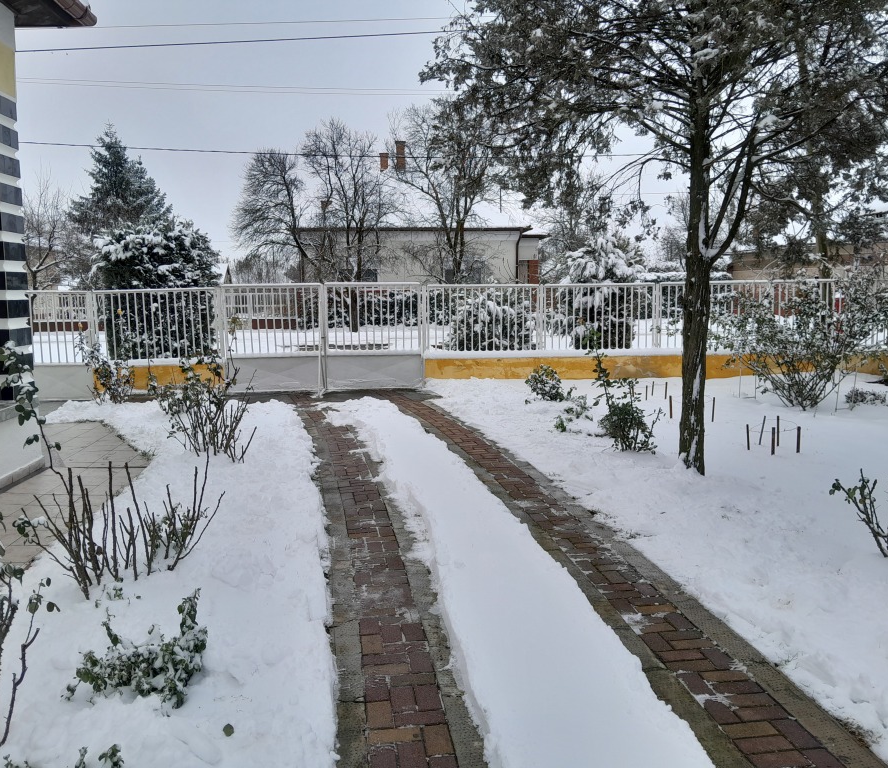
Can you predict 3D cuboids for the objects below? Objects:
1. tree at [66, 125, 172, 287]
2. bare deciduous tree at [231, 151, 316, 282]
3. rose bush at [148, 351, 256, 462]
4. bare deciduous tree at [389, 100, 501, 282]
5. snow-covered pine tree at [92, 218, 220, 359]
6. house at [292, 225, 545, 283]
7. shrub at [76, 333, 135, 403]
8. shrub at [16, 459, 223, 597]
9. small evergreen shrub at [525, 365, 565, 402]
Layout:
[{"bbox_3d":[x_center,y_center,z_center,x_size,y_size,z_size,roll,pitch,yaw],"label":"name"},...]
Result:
[{"bbox_3d":[-13.484,-6.331,31.958,4.493,8.617,4.600,-1,7,-5],"label":"tree"},{"bbox_3d":[-6.118,-4.980,27.598,3.086,6.607,3.000,-1,7,-5],"label":"bare deciduous tree"},{"bbox_3d":[-2.186,0.154,6.960,0.909,0.915,0.800,-1,7,-5],"label":"rose bush"},{"bbox_3d":[0.018,-5.998,27.995,4.077,8.342,3.800,-1,7,-5],"label":"bare deciduous tree"},{"bbox_3d":[-5.382,-1.630,14.398,2.397,2.881,2.300,-1,7,-5],"label":"snow-covered pine tree"},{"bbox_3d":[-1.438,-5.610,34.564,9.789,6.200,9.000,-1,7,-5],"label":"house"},{"bbox_3d":[-4.460,-0.225,10.134,0.726,0.906,0.650,-1,7,-5],"label":"shrub"},{"bbox_3d":[-1.681,0.696,3.984,1.014,0.630,0.600,-1,7,-5],"label":"shrub"},{"bbox_3d":[1.194,-0.016,8.960,0.443,0.423,0.450,-1,7,-5],"label":"small evergreen shrub"}]

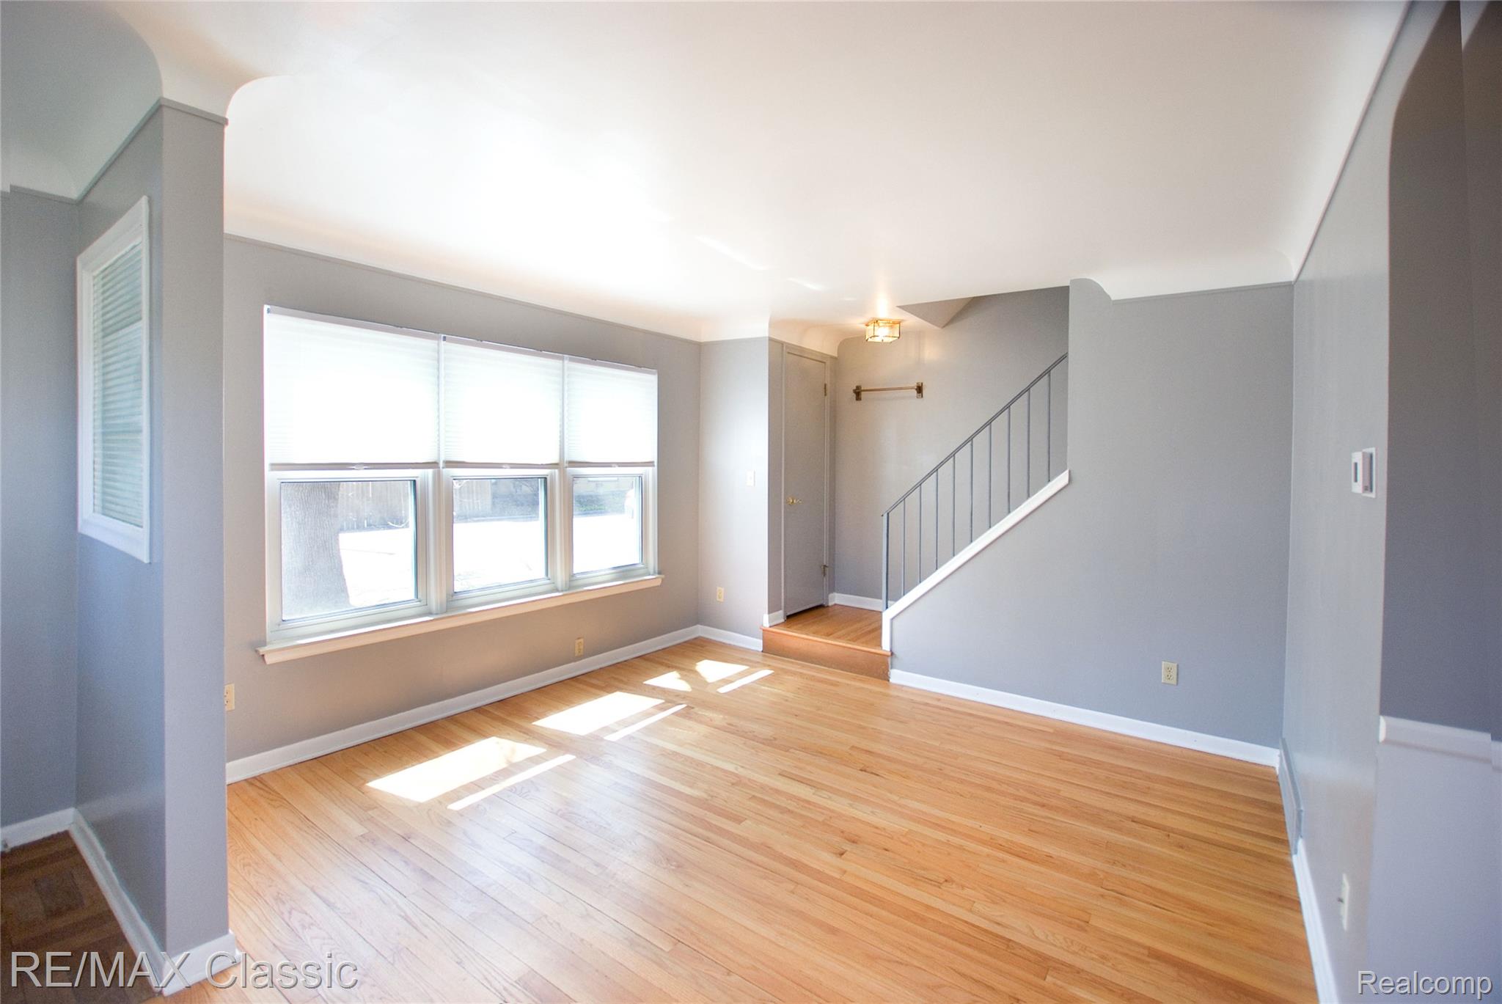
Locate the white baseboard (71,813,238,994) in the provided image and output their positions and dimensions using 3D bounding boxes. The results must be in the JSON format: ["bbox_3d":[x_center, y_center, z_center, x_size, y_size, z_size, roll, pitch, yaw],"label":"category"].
[{"bbox_3d":[-2.040,1.258,2.077,1.270,0.094,0.171,2,3,36],"label":"white baseboard"}]

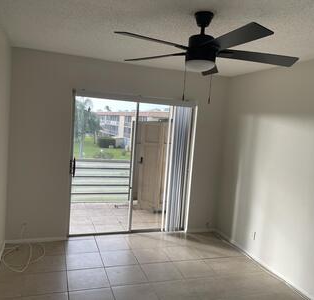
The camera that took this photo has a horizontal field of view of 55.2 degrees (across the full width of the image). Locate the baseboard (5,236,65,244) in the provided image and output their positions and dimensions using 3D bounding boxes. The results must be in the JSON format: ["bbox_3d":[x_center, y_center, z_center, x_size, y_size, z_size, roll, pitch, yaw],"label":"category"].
[{"bbox_3d":[-1.573,1.182,3.960,0.740,0.055,0.017,2,6,-19],"label":"baseboard"}]

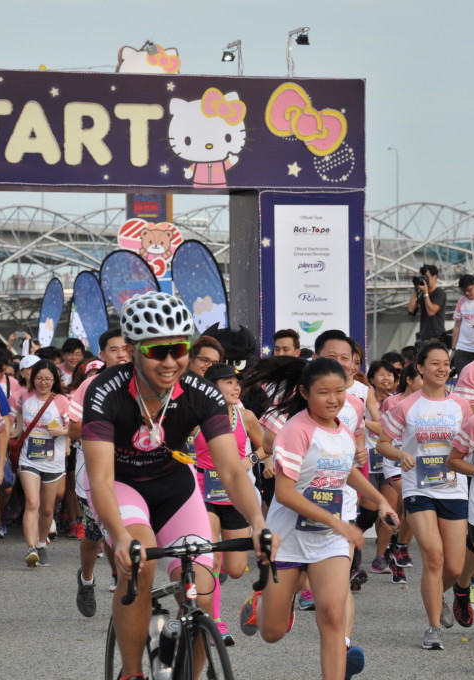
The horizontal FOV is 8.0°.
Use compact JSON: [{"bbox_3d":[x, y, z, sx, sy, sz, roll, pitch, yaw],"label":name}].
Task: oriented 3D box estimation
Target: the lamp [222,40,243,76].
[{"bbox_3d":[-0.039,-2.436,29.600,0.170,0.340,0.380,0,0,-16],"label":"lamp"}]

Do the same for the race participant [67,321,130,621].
[{"bbox_3d":[-0.789,0.801,20.600,0.530,1.740,0.550,0,0,-10],"label":"race participant"}]

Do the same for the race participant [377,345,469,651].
[{"bbox_3d":[0.998,0.833,18.150,0.520,1.630,0.620,0,0,-7],"label":"race participant"}]

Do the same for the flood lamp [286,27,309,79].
[{"bbox_3d":[0.522,-2.479,29.400,0.120,0.440,0.320,0,0,-20],"label":"flood lamp"}]

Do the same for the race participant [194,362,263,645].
[{"bbox_3d":[-0.062,0.887,18.500,0.470,1.540,0.680,0,0,-18],"label":"race participant"}]

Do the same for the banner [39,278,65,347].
[{"bbox_3d":[-3.720,0.349,68.000,0.080,3.200,0.800,0,-1,-40],"label":"banner"}]

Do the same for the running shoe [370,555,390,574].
[{"bbox_3d":[1.080,1.633,24.800,0.093,0.115,0.250,0,0,-45],"label":"running shoe"}]

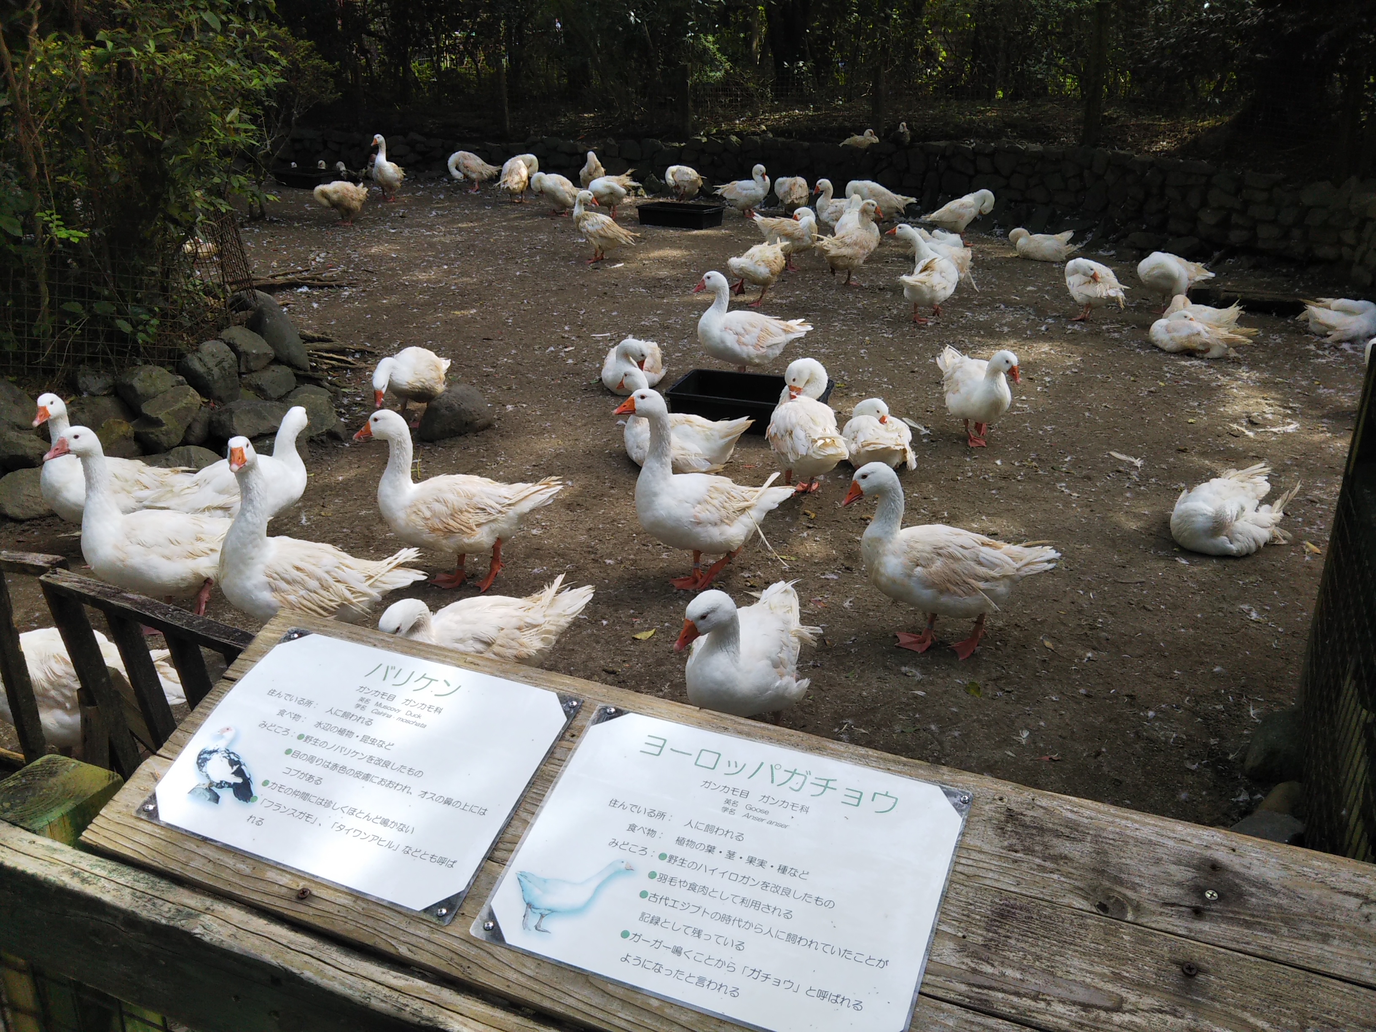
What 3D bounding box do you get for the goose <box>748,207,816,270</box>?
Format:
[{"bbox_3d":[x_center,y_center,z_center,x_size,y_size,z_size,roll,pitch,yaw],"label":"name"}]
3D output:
[{"bbox_3d":[0.778,-2.257,9.591,0.550,0.500,0.270,10,24,22],"label":"goose"}]

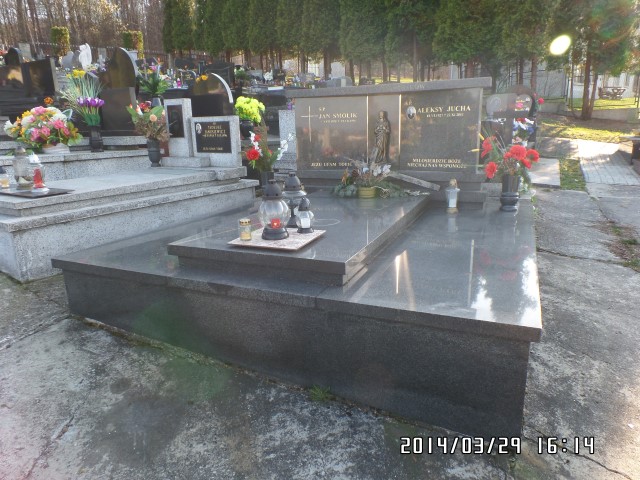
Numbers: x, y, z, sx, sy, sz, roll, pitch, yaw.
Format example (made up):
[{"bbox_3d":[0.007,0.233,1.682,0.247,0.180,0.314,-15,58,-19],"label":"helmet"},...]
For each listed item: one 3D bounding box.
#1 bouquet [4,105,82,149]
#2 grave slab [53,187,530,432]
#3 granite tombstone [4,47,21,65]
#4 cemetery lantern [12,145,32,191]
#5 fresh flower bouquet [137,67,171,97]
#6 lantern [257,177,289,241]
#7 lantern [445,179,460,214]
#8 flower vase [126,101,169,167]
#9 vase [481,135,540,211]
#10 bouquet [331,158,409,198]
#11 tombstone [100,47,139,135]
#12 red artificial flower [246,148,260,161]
[{"bbox_3d":[-2.480,-1.020,3.860,0.570,0.430,0.430,-10,15,-31],"label":"bouquet"},{"bbox_3d":[0.150,0.058,3.176,2.579,0.543,2.647,5,16,25],"label":"grave slab"},{"bbox_3d":[-9.031,-5.321,12.500,0.620,0.750,0.140,5,16,25],"label":"granite tombstone"},{"bbox_3d":[-2.160,-0.530,3.100,0.125,0.325,0.125,-10,16,-33],"label":"cemetery lantern"},{"bbox_3d":[-2.380,-2.260,6.100,0.420,0.380,0.380,-6,14,-19],"label":"fresh flower bouquet"},{"bbox_3d":[-0.245,-0.168,2.308,0.166,0.316,0.166,-2,14,0],"label":"lantern"},{"bbox_3d":[1.073,-0.356,3.446,0.118,0.279,0.118,5,16,25],"label":"lantern"},{"bbox_3d":[-1.945,-1.199,4.830,0.420,0.700,0.380,-7,14,-20],"label":"flower vase"},{"bbox_3d":[1.550,-0.548,3.475,0.440,0.602,0.352,5,16,25],"label":"vase"},{"bbox_3d":[0.434,-0.554,3.784,0.674,0.325,0.348,5,16,25],"label":"bouquet"},{"bbox_3d":[-2.420,-1.760,5.120,0.560,1.000,0.220,5,14,25],"label":"tombstone"},{"bbox_3d":[-0.540,-0.700,3.450,0.105,0.095,0.080,-4,13,-8],"label":"red artificial flower"}]

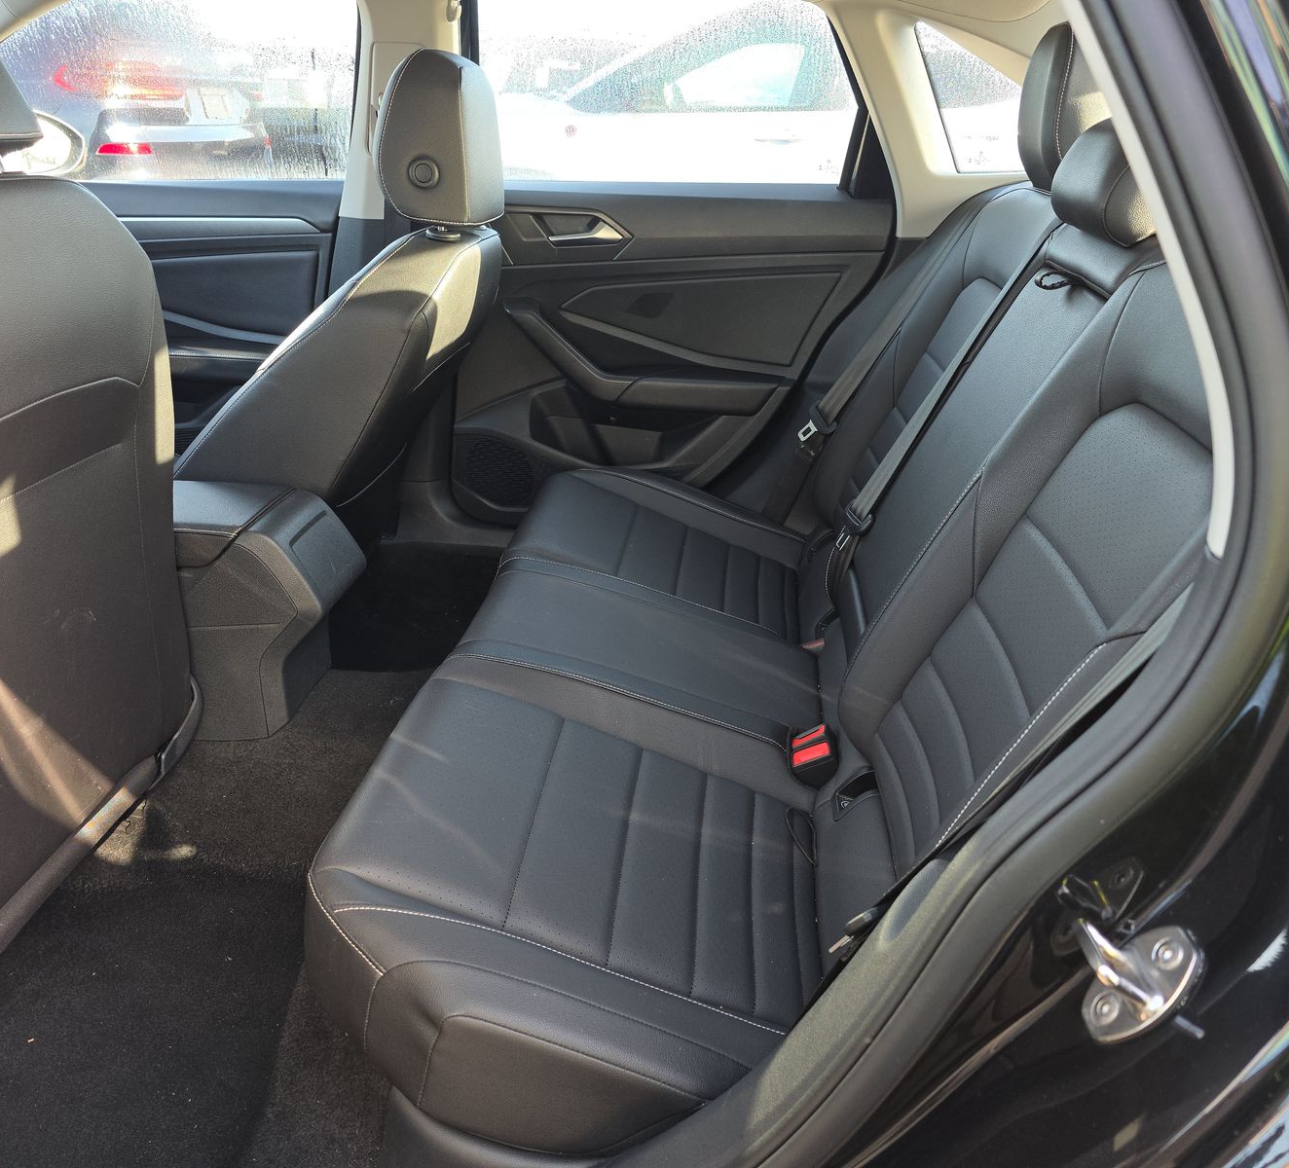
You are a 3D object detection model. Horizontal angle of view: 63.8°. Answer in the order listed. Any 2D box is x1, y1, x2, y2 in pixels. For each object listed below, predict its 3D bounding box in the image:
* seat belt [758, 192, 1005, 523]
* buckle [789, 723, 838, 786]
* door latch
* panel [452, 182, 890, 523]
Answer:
[{"bbox_3d":[0.356,-0.330,1.662,0.050,0.650,0.075,30,32,-7],"label":"seat belt"},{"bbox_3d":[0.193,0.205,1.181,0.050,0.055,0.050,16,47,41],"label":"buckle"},{"bbox_3d":[0.230,0.184,0.491,0.042,0.068,0.040,31,25,-21],"label":"door latch"},{"bbox_3d":[0.026,-0.388,1.862,0.790,0.640,0.120,3,25,5],"label":"panel"}]

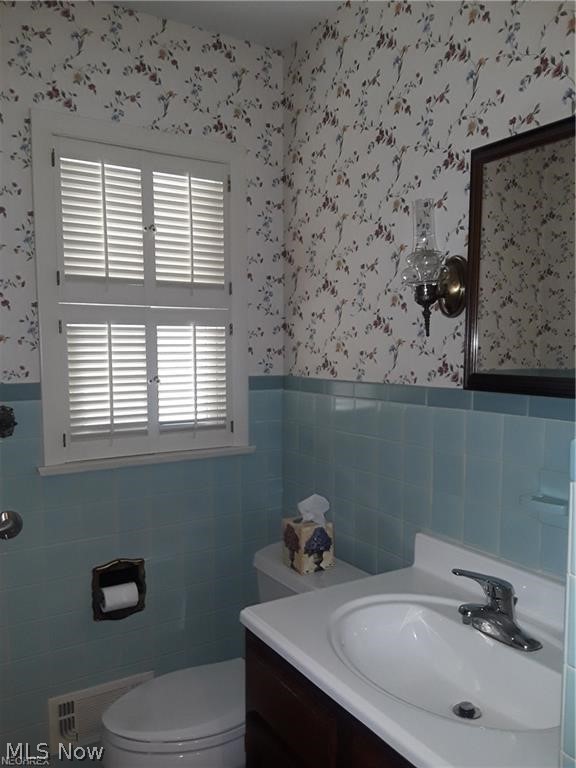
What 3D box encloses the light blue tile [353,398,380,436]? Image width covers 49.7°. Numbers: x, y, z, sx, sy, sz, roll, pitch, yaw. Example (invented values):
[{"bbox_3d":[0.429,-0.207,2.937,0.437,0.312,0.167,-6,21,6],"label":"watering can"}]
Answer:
[{"bbox_3d":[0.239,0.102,1.861,0.010,0.108,0.108,-2,4,-32],"label":"light blue tile"}]

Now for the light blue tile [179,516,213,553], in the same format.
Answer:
[{"bbox_3d":[-0.307,0.518,2.105,0.108,0.107,0.010,-2,4,-32],"label":"light blue tile"}]

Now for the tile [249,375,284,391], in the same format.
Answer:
[{"bbox_3d":[-0.079,-0.003,2.215,0.140,0.053,0.010,-2,4,-32],"label":"tile"}]

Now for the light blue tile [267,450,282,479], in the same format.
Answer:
[{"bbox_3d":[-0.050,0.296,2.274,0.070,0.108,0.009,-2,4,-32],"label":"light blue tile"}]

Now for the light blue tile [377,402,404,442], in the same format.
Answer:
[{"bbox_3d":[0.300,0.110,1.784,0.009,0.108,0.108,-2,4,-32],"label":"light blue tile"}]

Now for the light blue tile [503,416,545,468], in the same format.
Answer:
[{"bbox_3d":[0.528,0.127,1.395,0.010,0.108,0.110,-2,4,-32],"label":"light blue tile"}]

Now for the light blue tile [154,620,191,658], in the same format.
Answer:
[{"bbox_3d":[-0.401,0.851,2.079,0.108,0.108,0.010,-2,4,-32],"label":"light blue tile"}]

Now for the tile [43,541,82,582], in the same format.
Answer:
[{"bbox_3d":[-0.679,0.533,1.876,0.108,0.107,0.010,-2,4,-32],"label":"tile"}]

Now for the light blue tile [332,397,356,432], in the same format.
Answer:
[{"bbox_3d":[0.181,0.094,1.951,0.010,0.108,0.108,-2,4,-32],"label":"light blue tile"}]

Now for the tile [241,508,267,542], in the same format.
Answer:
[{"bbox_3d":[-0.121,0.510,2.220,0.108,0.107,0.010,-2,4,-32],"label":"tile"}]

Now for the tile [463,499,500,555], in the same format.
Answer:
[{"bbox_3d":[0.470,0.339,1.502,0.010,0.108,0.108,-2,4,-32],"label":"tile"}]

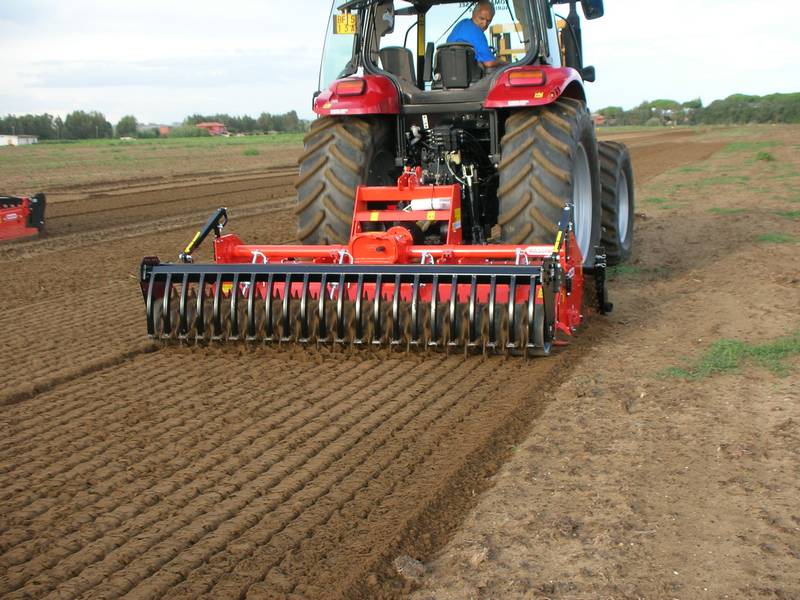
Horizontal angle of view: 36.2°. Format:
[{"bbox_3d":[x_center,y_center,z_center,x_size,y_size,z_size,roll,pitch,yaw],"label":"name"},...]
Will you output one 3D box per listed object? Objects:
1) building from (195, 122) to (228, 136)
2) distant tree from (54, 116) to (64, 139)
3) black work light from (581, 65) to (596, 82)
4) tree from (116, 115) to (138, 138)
[{"bbox_3d":[-61.556,-55.678,400.000,11.000,4.700,9.000,-3,8,-9],"label":"building"},{"bbox_3d":[-102.853,-52.106,370.000,3.200,6.700,3.200,-4,8,-16],"label":"distant tree"},{"bbox_3d":[1.898,-2.293,12.400,0.180,0.200,0.120,1,8,17],"label":"black work light"},{"bbox_3d":[-77.863,-49.575,350.000,6.200,6.900,6.200,-3,8,-13],"label":"tree"}]

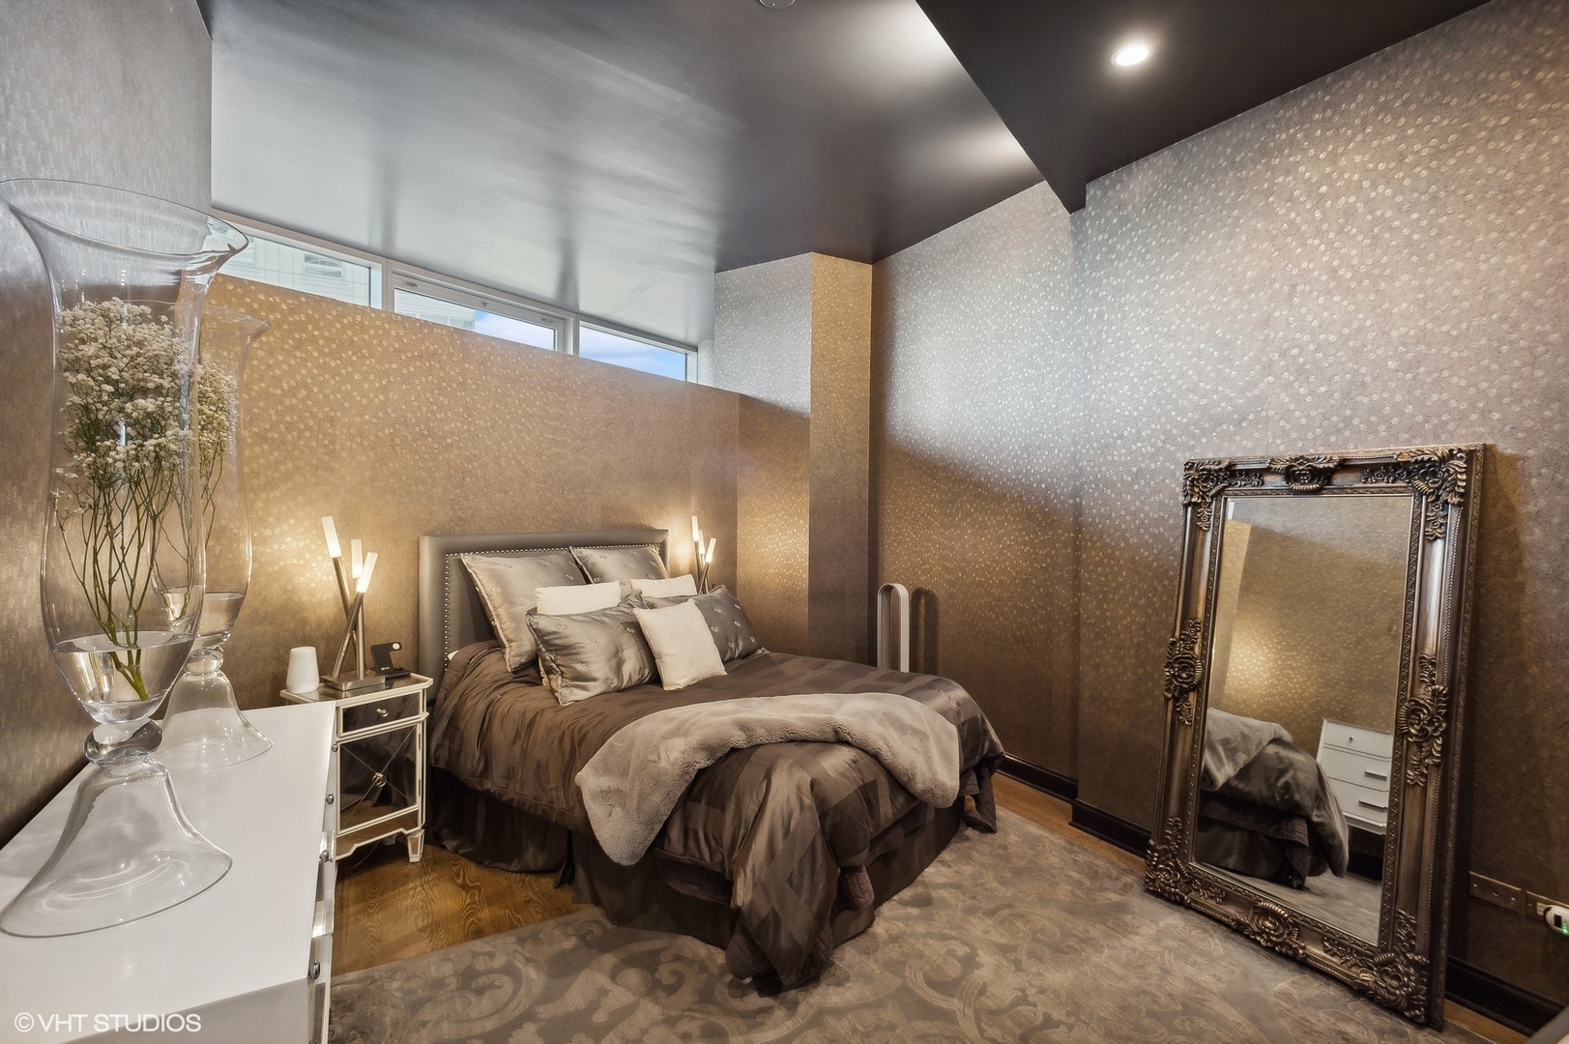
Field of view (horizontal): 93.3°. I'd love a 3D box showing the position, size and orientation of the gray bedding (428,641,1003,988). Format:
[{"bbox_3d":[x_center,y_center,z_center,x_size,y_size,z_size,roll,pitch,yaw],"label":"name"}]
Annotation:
[{"bbox_3d":[-0.281,1.016,3.405,2.056,0.797,1.758,1,1,33],"label":"gray bedding"}]

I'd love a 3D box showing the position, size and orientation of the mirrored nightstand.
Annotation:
[{"bbox_3d":[-1.731,1.045,3.035,0.331,0.749,0.459,1,1,33],"label":"mirrored nightstand"}]

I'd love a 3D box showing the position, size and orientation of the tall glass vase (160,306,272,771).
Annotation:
[{"bbox_3d":[-1.313,0.036,1.675,0.258,0.990,0.258,1,1,33],"label":"tall glass vase"}]

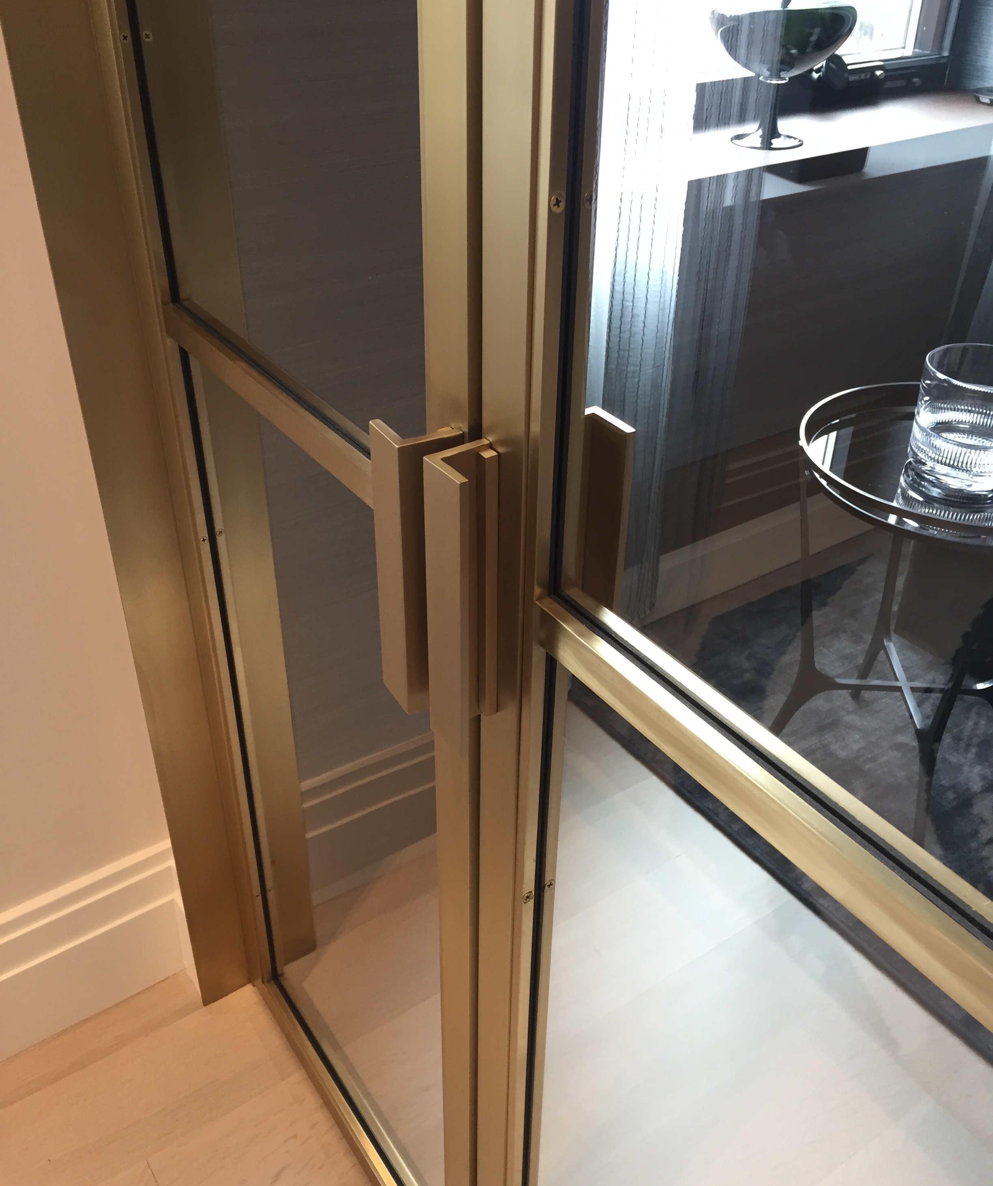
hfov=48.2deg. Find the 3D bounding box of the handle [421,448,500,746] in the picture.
[{"bbox_3d":[-0.015,0.009,0.676,0.042,0.198,0.037,-20,38,-28],"label":"handle"}]

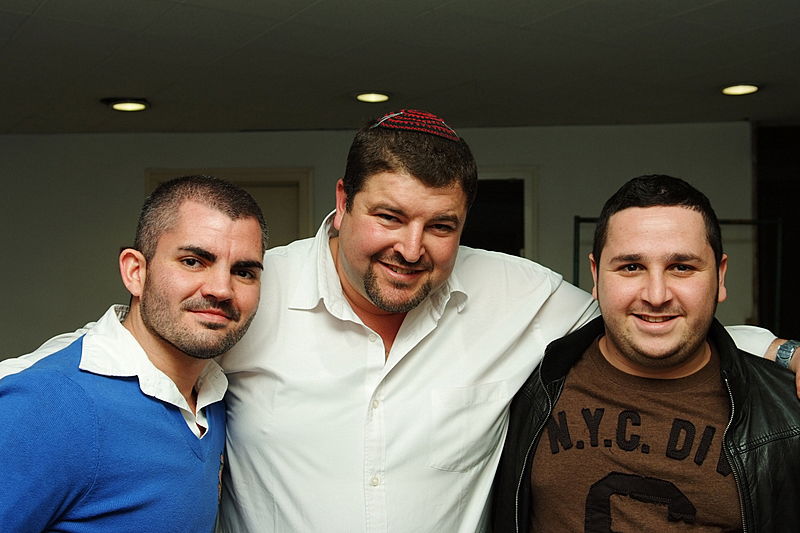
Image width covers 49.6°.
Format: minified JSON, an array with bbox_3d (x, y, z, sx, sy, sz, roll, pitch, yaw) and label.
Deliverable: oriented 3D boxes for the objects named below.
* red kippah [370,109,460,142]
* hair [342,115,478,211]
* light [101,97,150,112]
[{"bbox_3d":[0.021,-0.185,1.130,0.122,0.032,0.122,9,9,-14],"label":"red kippah"},{"bbox_3d":[0.019,-0.120,1.125,0.175,0.158,0.200,9,15,-15],"label":"hair"},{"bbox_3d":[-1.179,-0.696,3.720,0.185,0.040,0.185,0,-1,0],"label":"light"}]

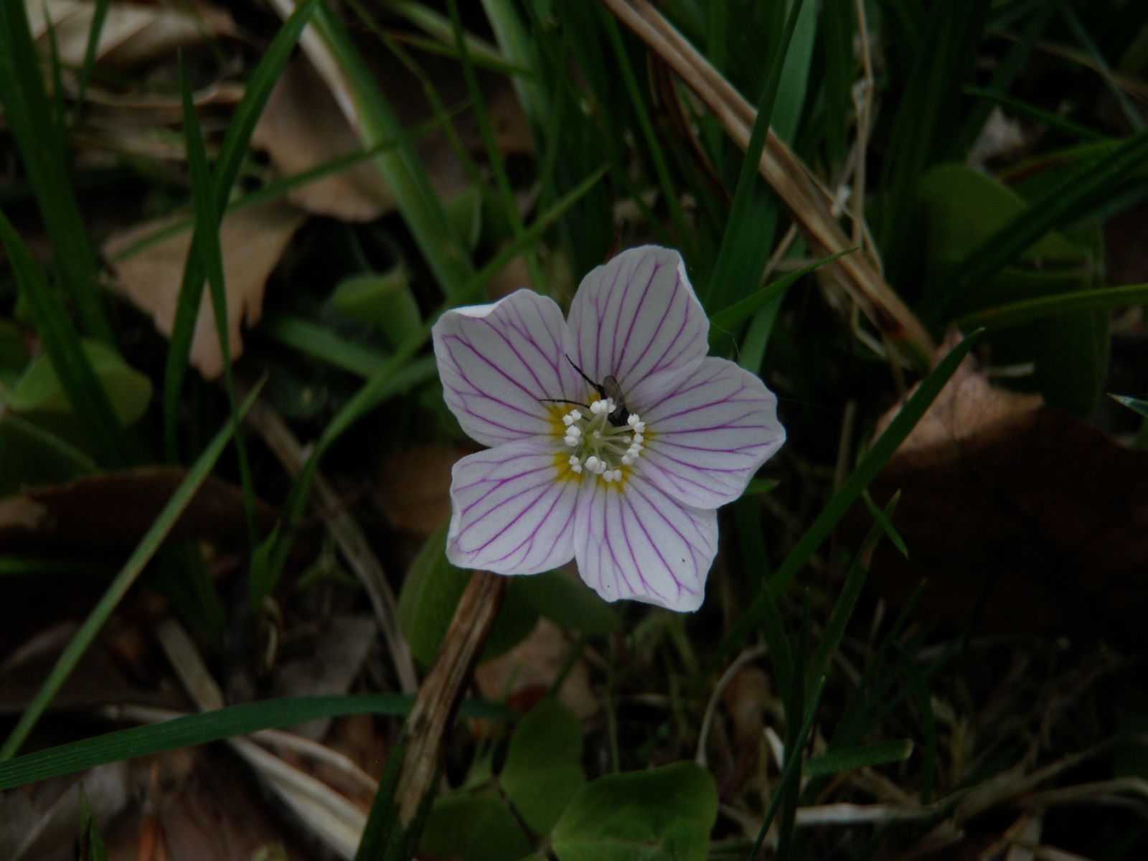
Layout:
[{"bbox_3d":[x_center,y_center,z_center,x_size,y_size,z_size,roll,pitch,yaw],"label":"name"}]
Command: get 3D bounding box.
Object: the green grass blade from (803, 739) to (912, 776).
[{"bbox_3d":[0.028,0.032,0.117,0.011,0.002,0.003,-10,49,-8],"label":"green grass blade"}]

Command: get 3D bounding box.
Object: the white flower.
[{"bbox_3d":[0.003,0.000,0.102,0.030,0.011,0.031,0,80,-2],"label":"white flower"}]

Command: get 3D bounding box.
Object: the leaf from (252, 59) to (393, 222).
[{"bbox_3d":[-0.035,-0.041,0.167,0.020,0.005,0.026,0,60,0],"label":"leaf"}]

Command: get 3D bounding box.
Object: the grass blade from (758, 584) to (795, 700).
[{"bbox_3d":[0.019,0.020,0.114,0.003,0.012,0.002,-12,16,4],"label":"grass blade"}]

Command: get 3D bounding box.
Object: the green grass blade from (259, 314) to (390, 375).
[{"bbox_3d":[-0.031,-0.010,0.147,0.018,0.003,0.004,16,51,14],"label":"green grass blade"}]

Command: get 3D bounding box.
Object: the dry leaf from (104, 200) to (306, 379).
[{"bbox_3d":[-0.046,-0.018,0.150,0.025,0.005,0.026,0,60,0],"label":"dry leaf"}]

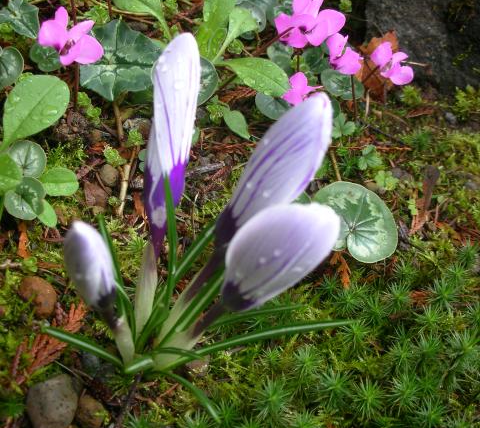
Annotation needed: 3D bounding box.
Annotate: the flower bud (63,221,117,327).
[{"bbox_3d":[-0.047,0.020,0.206,0.014,0.041,0.014,-3,39,3],"label":"flower bud"}]

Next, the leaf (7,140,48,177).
[{"bbox_3d":[-0.111,-0.029,0.338,0.019,0.005,0.018,1,72,-10],"label":"leaf"}]

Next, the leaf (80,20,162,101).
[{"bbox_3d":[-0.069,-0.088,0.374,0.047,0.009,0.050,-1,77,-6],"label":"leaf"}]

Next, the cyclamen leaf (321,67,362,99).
[{"bbox_3d":[0.053,-0.069,0.340,0.022,0.004,0.022,0,60,0],"label":"cyclamen leaf"}]

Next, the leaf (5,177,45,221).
[{"bbox_3d":[-0.091,-0.006,0.272,0.017,0.004,0.019,0,80,0],"label":"leaf"}]

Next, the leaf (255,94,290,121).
[{"bbox_3d":[0.017,-0.054,0.322,0.020,0.004,0.019,0,60,0],"label":"leaf"}]

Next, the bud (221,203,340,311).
[{"bbox_3d":[0.011,0.014,0.196,0.022,0.046,0.022,31,38,-30],"label":"bud"}]

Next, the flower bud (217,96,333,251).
[{"bbox_3d":[0.010,-0.012,0.193,0.019,0.052,0.019,26,21,-26],"label":"flower bud"}]

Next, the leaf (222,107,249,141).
[{"bbox_3d":[-0.002,-0.049,0.348,0.011,0.005,0.023,-35,77,-9],"label":"leaf"}]

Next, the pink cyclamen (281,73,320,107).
[{"bbox_3d":[0.029,-0.057,0.305,0.016,0.018,0.019,37,58,28],"label":"pink cyclamen"}]

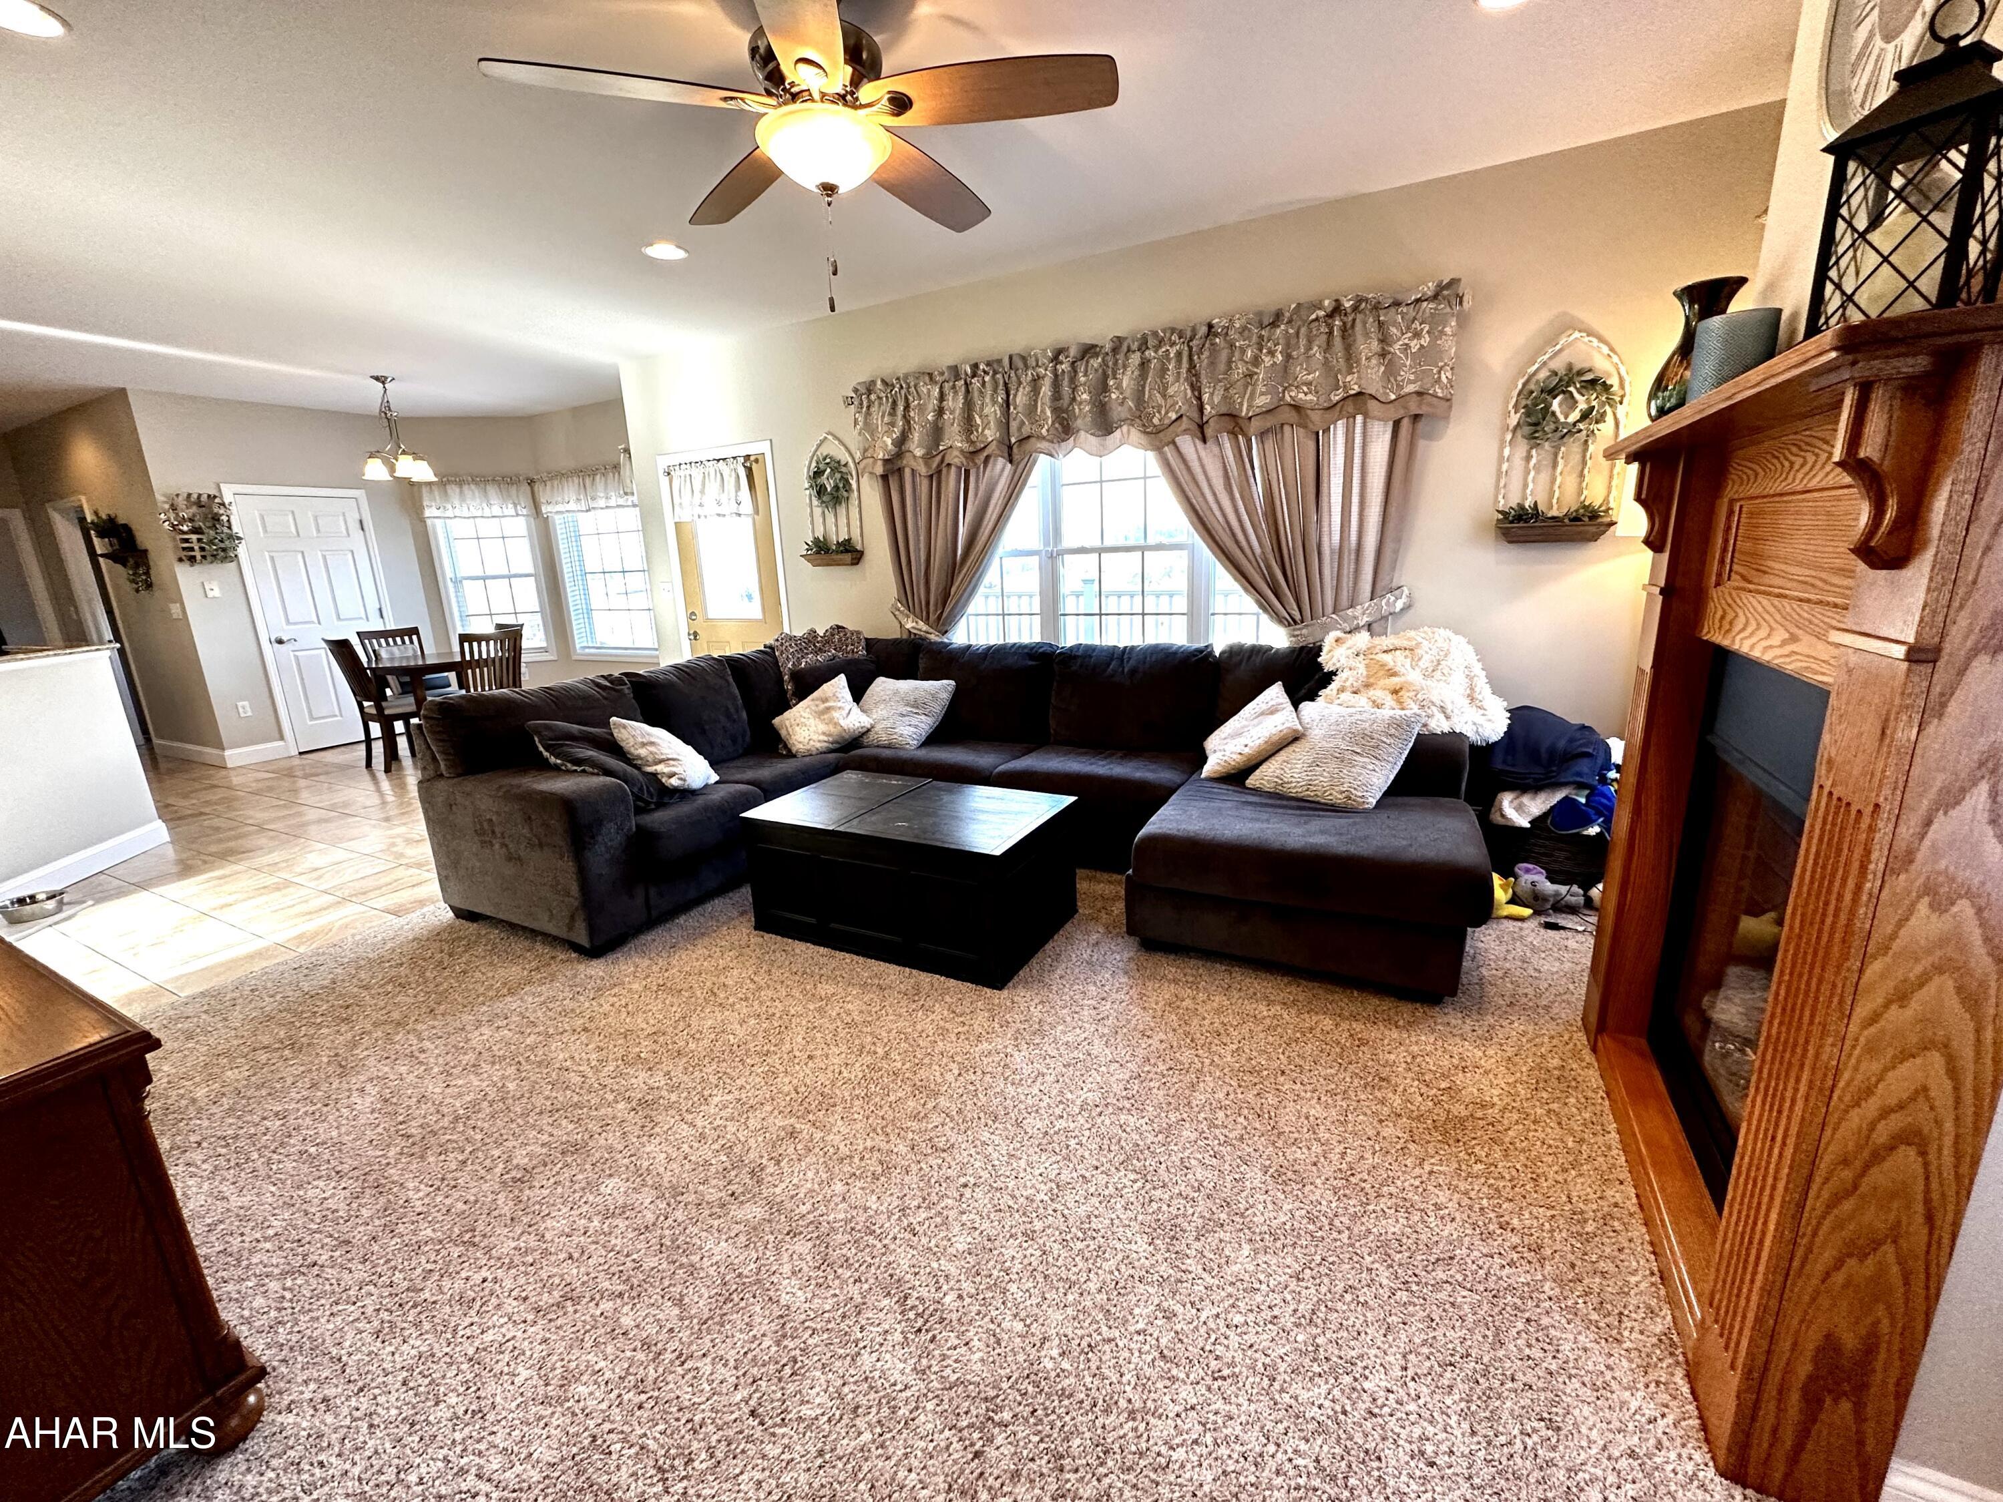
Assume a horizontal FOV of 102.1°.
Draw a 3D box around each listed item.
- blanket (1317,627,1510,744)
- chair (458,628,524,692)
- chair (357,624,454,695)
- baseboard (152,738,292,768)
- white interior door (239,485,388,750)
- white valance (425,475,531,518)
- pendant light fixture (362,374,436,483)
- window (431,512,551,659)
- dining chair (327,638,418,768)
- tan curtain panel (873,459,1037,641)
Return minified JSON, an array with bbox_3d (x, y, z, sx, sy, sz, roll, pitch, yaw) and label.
[{"bbox_3d":[1.579,-0.252,3.135,0.675,0.417,0.576,5,15,28],"label":"blanket"},{"bbox_3d":[-3.773,-0.389,5.964,0.516,0.968,0.447,7,16,34],"label":"chair"},{"bbox_3d":[-4.775,-0.494,6.586,0.526,0.968,0.447,5,15,28],"label":"chair"},{"bbox_3d":[-6.500,-0.025,6.746,1.380,0.129,0.397,5,15,28],"label":"baseboard"},{"bbox_3d":[-5.633,-1.060,6.792,0.070,2.036,0.834,5,15,28],"label":"white interior door"},{"bbox_3d":[-4.612,-2.239,7.159,0.914,0.357,0.109,-6,14,-13],"label":"white valance"},{"bbox_3d":[-4.274,-2.240,5.665,0.437,0.685,0.437,5,15,28],"label":"pendant light fixture"},{"bbox_3d":[-4.626,-1.517,7.393,0.844,1.410,0.099,-6,14,-13],"label":"window"},{"bbox_3d":[-4.539,-0.367,6.011,0.437,0.968,0.506,4,15,26],"label":"dining chair"},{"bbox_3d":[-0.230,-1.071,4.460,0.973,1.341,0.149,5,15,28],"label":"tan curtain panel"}]

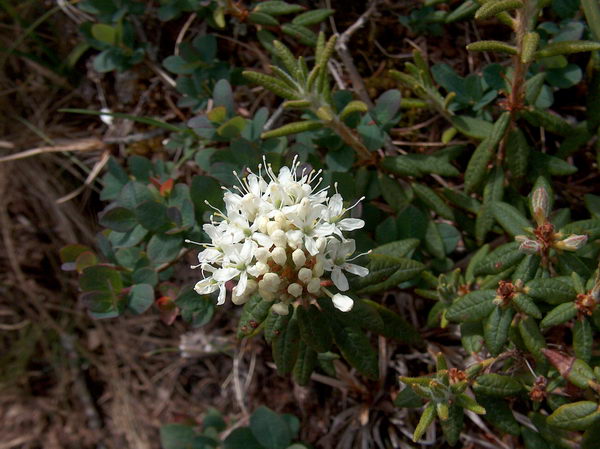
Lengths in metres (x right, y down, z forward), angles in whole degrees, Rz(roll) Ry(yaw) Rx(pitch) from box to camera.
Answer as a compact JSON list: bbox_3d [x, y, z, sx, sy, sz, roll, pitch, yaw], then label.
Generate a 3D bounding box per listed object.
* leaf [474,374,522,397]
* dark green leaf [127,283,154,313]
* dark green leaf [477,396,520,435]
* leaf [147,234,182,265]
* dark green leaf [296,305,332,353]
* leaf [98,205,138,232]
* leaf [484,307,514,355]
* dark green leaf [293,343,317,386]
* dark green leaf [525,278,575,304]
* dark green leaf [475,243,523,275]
[{"bbox_3d":[0.085,0.069,0.275,0.022,0.005,0.009,4,63,-1],"label":"leaf"},{"bbox_3d":[-0.073,0.034,0.295,0.012,0.003,0.015,-14,68,-9],"label":"dark green leaf"},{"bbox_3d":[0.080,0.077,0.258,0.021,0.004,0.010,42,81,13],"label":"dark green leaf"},{"bbox_3d":[-0.060,0.011,0.285,0.013,0.004,0.018,43,71,10],"label":"leaf"},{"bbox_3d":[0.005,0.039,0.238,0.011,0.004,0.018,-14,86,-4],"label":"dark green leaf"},{"bbox_3d":[-0.078,-0.002,0.275,0.016,0.004,0.011,2,78,-6],"label":"leaf"},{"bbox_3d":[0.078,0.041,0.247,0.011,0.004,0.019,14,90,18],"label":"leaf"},{"bbox_3d":[0.001,0.053,0.250,0.009,0.004,0.024,7,79,1],"label":"dark green leaf"},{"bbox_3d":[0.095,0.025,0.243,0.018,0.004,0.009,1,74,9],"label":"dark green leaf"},{"bbox_3d":[0.087,0.015,0.280,0.025,0.005,0.012,-30,68,-3],"label":"dark green leaf"}]

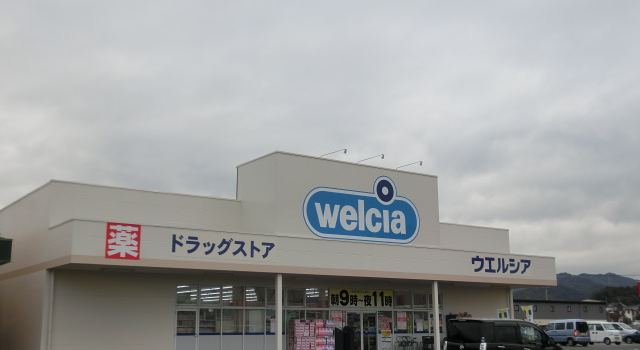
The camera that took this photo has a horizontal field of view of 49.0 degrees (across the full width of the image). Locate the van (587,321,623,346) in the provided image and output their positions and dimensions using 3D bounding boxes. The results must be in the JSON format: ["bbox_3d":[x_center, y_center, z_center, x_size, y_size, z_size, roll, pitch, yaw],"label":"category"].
[{"bbox_3d":[21.797,12.253,54.786,1.475,1.800,3.395,7,-14,-29],"label":"van"}]

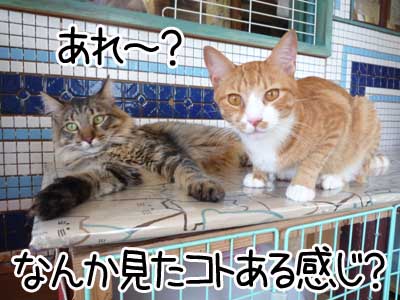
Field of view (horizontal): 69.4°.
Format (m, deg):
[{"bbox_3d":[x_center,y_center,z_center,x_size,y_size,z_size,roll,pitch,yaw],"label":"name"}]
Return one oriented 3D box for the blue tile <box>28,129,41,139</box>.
[{"bbox_3d":[-0.406,-0.039,0.712,0.025,0.025,0.006,-2,6,-25],"label":"blue tile"}]

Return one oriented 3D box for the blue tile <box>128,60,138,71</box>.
[{"bbox_3d":[-0.168,-0.212,0.726,0.023,0.023,0.006,-2,4,-25],"label":"blue tile"}]

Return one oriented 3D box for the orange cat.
[{"bbox_3d":[0.192,-0.059,0.523,0.352,0.240,0.157,-4,7,-40],"label":"orange cat"}]

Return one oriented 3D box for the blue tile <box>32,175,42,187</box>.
[{"bbox_3d":[-0.365,0.068,0.652,0.023,0.023,0.006,-2,4,-25],"label":"blue tile"}]

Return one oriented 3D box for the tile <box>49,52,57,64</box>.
[{"bbox_3d":[-0.343,-0.218,0.686,0.025,0.025,0.006,-1,6,-25],"label":"tile"}]

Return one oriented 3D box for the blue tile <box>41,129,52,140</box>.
[{"bbox_3d":[-0.382,-0.040,0.724,0.025,0.025,0.006,-2,6,-25],"label":"blue tile"}]

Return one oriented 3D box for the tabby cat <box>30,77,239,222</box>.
[{"bbox_3d":[-0.048,-0.031,0.471,0.414,0.183,0.223,-3,7,-35],"label":"tabby cat"}]

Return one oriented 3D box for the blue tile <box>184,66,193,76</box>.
[{"bbox_3d":[-0.034,-0.226,0.830,0.025,0.025,0.006,-1,6,-25],"label":"blue tile"}]

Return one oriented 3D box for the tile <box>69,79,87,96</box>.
[{"bbox_3d":[-0.316,-0.160,0.743,0.045,0.045,0.006,-2,6,-25],"label":"tile"}]

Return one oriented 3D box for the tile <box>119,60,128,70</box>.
[{"bbox_3d":[-0.196,-0.218,0.742,0.024,0.024,0.006,-2,6,-25],"label":"tile"}]

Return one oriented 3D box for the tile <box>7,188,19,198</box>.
[{"bbox_3d":[-0.409,0.093,0.632,0.023,0.023,0.006,-2,4,-25],"label":"tile"}]

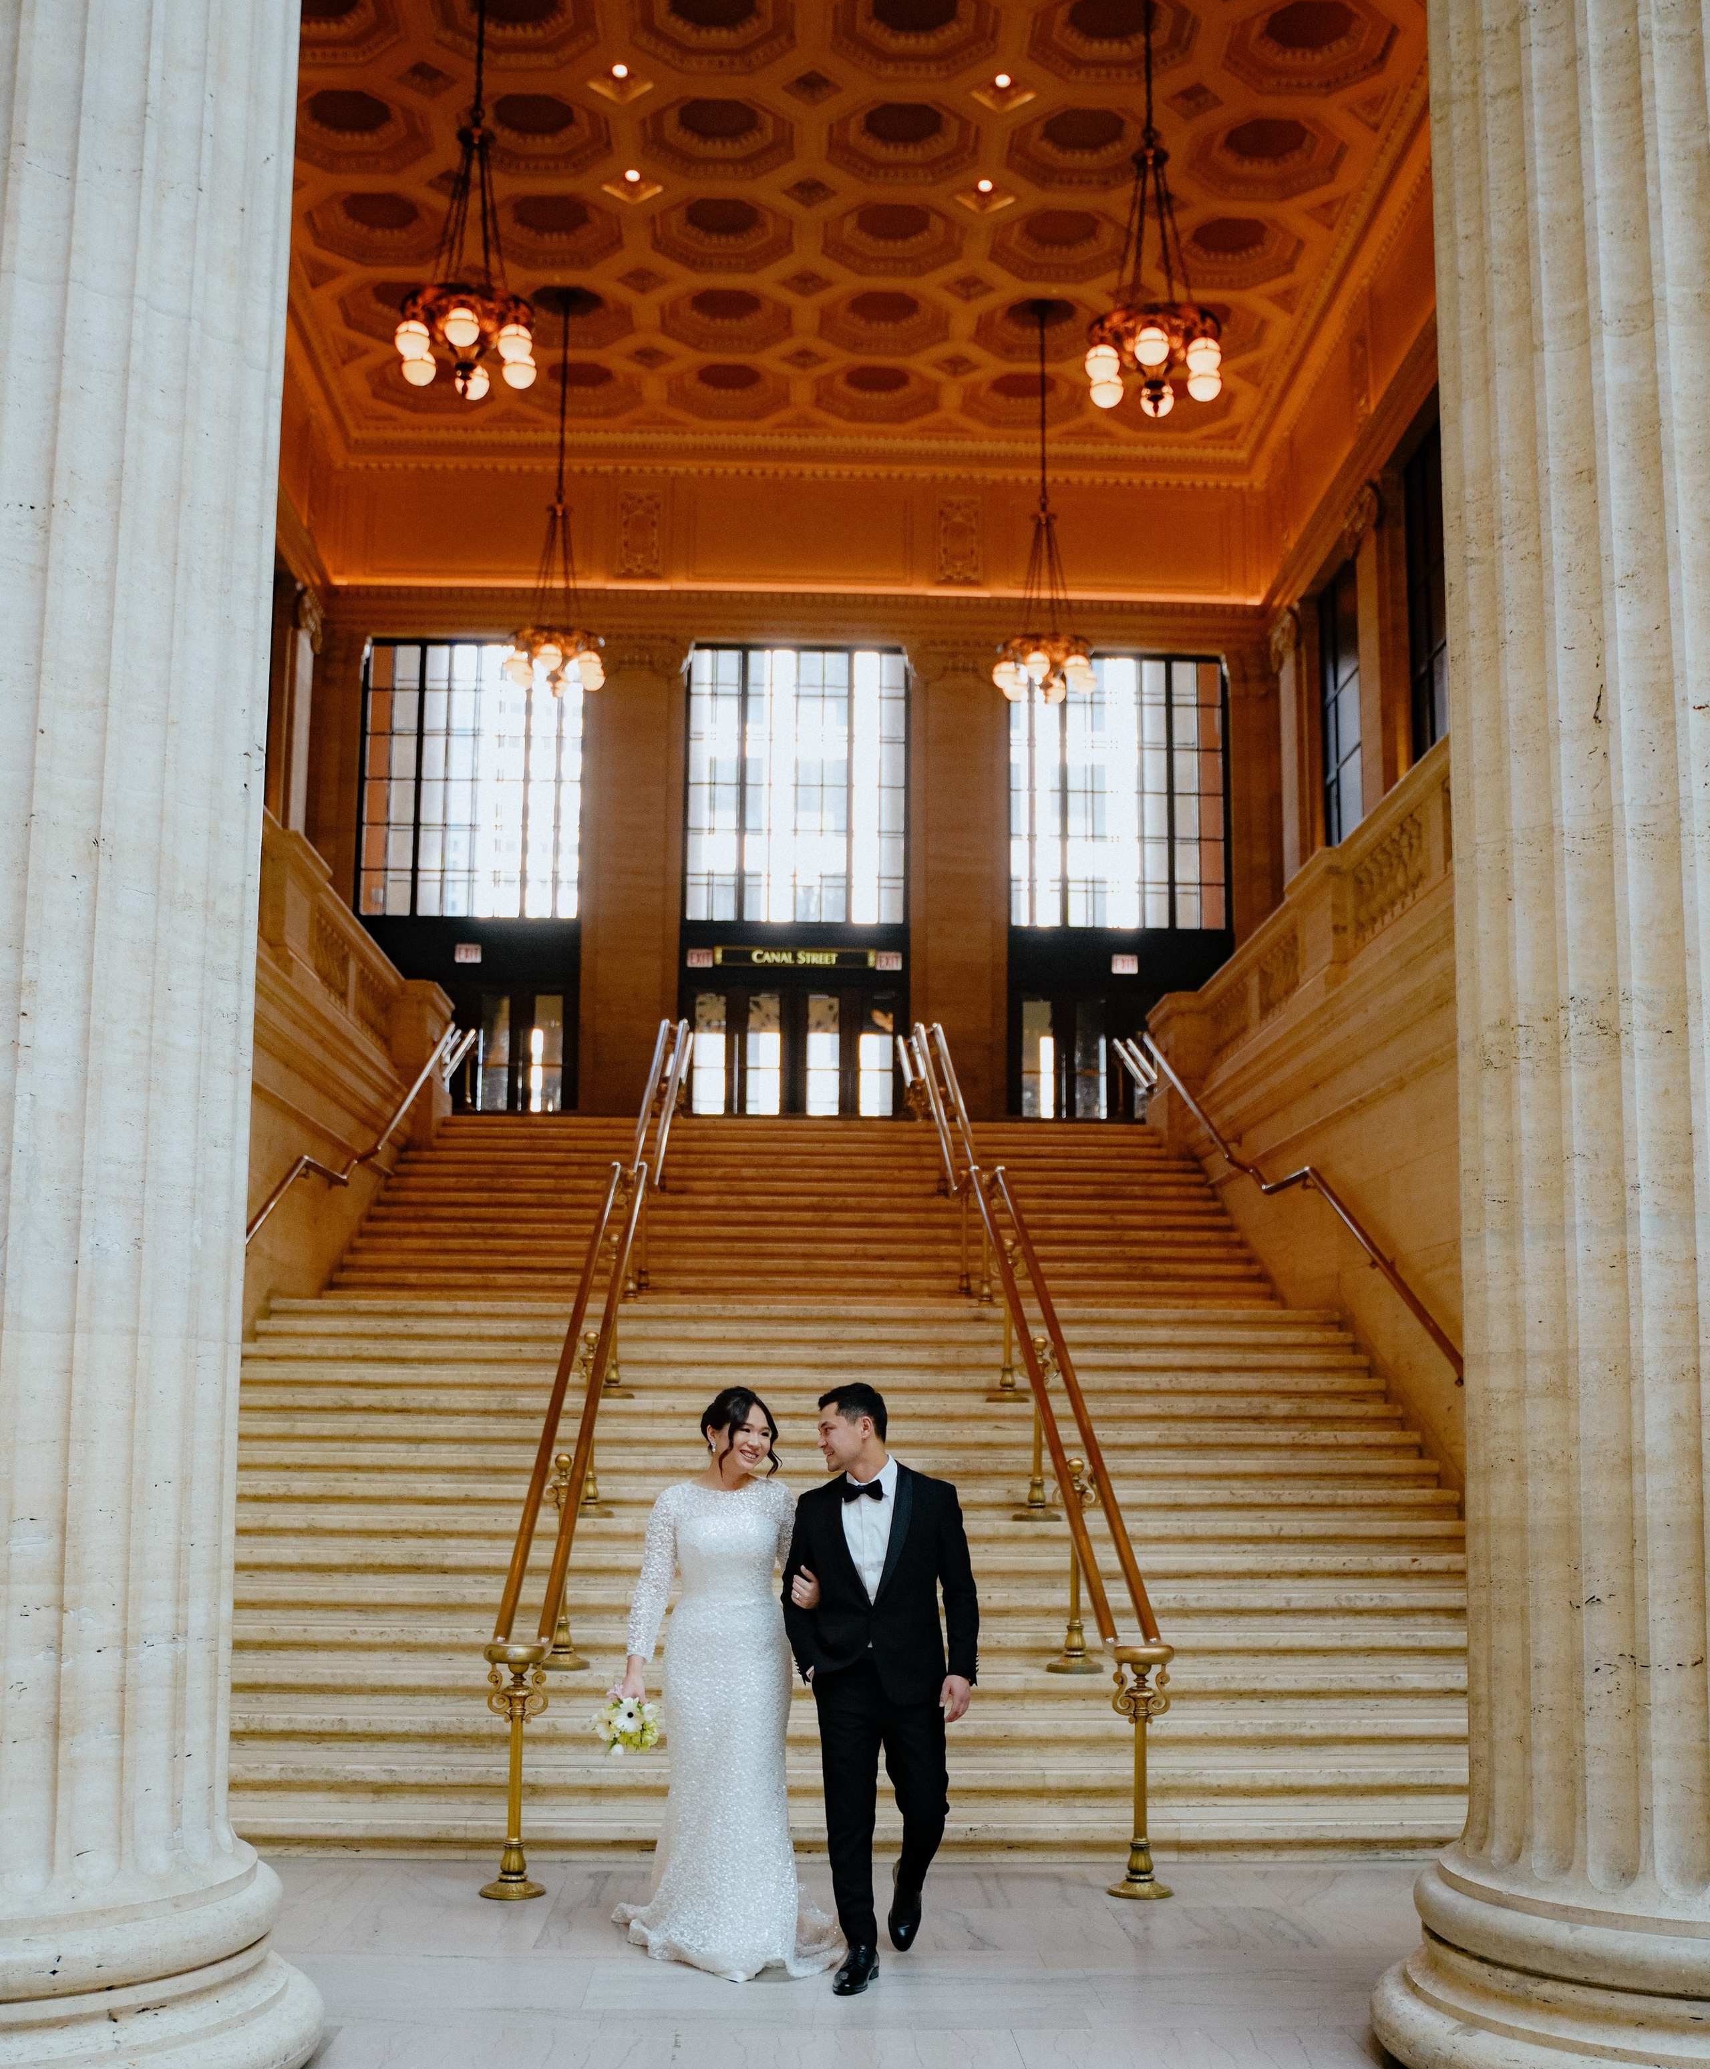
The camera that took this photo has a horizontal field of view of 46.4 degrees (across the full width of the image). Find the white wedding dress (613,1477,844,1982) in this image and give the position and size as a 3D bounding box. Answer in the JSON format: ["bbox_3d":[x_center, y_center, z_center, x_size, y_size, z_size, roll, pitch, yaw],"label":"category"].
[{"bbox_3d":[-0.410,2.189,6.468,0.742,1.466,0.750,1,-11,-2],"label":"white wedding dress"}]

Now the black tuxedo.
[{"bbox_3d":[0.086,2.099,6.302,0.616,1.462,0.470,-1,-11,4],"label":"black tuxedo"}]

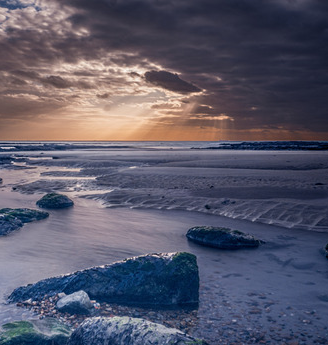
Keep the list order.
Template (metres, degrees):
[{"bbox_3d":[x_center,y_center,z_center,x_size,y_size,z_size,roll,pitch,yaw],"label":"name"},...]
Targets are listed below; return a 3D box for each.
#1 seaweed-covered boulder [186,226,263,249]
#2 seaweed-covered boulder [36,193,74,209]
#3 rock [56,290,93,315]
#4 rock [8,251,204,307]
[{"bbox_3d":[0.741,0.790,4.617,0.934,0.206,0.467,2,5,18],"label":"seaweed-covered boulder"},{"bbox_3d":[-2.088,0.534,7.167,0.700,0.287,0.525,0,5,0],"label":"seaweed-covered boulder"},{"bbox_3d":[-0.670,0.966,2.787,0.262,0.145,0.197,-1,5,-10],"label":"rock"},{"bbox_3d":[-0.465,0.848,3.083,1.460,0.370,0.550,0,5,0],"label":"rock"}]

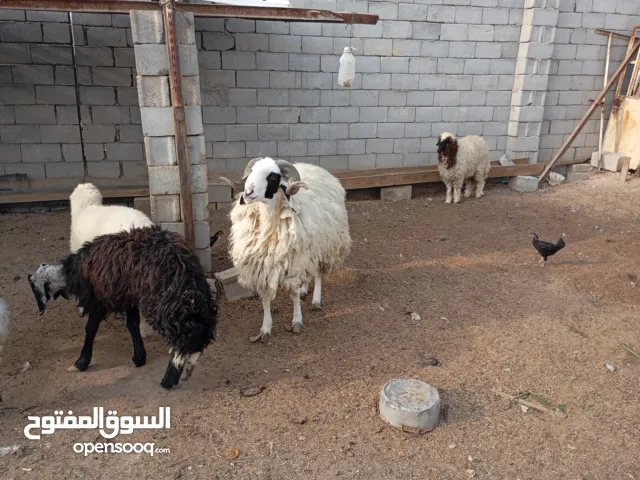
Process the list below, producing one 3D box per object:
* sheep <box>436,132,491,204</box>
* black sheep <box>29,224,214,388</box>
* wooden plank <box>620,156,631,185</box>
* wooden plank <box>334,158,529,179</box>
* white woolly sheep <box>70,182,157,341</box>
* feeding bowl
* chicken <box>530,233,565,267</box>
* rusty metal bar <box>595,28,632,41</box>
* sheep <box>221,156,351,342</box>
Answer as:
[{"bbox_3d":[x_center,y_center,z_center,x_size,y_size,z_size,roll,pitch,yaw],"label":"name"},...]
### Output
[{"bbox_3d":[1.816,-0.918,6.551,0.380,0.870,0.880,16,23,38],"label":"sheep"},{"bbox_3d":[-0.935,0.290,2.426,1.050,0.760,0.380,7,19,19],"label":"black sheep"},{"bbox_3d":[4.003,-0.911,6.784,0.100,0.340,0.050,-2,18,-9],"label":"wooden plank"},{"bbox_3d":[1.518,-0.955,7.034,3.072,0.120,0.050,-6,19,-15],"label":"wooden plank"},{"bbox_3d":[-1.202,0.096,3.006,0.340,0.800,0.780,-13,23,-36],"label":"white woolly sheep"},{"bbox_3d":[0.383,0.704,2.250,0.275,0.105,0.275,1,18,0],"label":"feeding bowl"},{"bbox_3d":[1.819,0.080,4.153,0.310,0.290,0.150,4,18,9],"label":"chicken"},{"bbox_3d":[3.545,-2.454,6.200,0.664,0.055,0.060,3,17,-16],"label":"rusty metal bar"},{"bbox_3d":[-0.155,0.004,2.991,0.500,1.020,0.980,8,20,21],"label":"sheep"}]

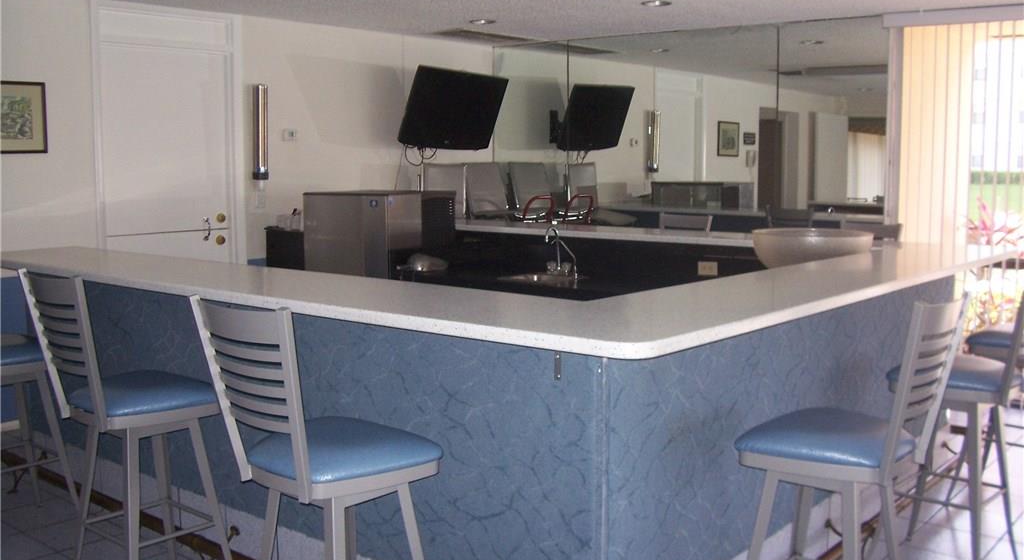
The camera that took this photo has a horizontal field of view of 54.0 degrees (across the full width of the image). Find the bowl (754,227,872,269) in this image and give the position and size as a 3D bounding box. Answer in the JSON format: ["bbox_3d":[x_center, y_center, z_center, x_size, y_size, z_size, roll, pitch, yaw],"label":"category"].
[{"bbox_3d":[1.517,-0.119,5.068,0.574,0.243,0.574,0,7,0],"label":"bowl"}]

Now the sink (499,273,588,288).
[{"bbox_3d":[0.188,0.069,6.025,0.390,0.150,0.380,5,9,40],"label":"sink"}]

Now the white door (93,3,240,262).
[{"bbox_3d":[-2.103,-0.456,6.344,0.080,2.420,0.990,5,9,40],"label":"white door"}]

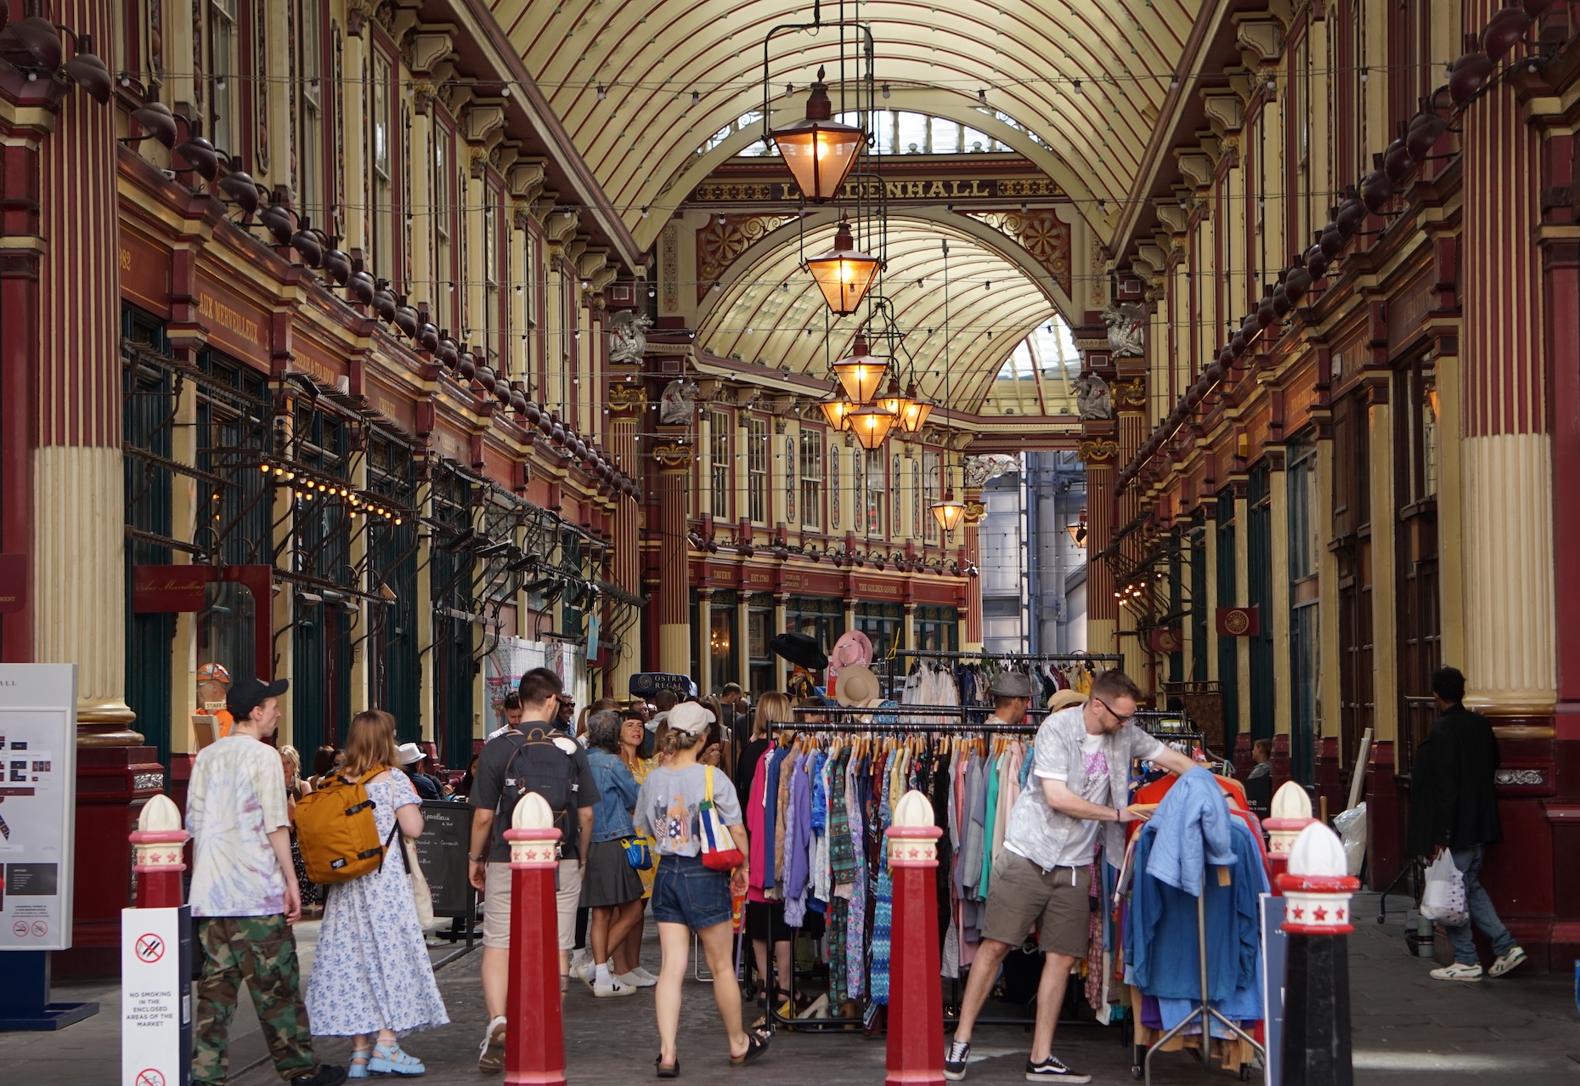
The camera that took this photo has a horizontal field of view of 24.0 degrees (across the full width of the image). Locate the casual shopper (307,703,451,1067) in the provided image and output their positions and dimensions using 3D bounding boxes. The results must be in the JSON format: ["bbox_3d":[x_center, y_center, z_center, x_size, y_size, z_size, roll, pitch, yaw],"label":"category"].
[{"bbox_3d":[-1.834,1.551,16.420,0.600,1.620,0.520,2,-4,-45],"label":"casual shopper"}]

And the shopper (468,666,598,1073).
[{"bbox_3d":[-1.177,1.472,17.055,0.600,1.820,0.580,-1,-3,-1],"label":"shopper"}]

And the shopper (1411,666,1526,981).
[{"bbox_3d":[3.904,1.627,21.400,0.660,1.800,0.520,-2,-3,25],"label":"shopper"}]

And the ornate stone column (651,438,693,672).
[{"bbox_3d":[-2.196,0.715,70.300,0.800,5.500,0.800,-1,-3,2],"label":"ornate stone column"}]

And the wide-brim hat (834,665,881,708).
[{"bbox_3d":[0.509,1.095,28.000,0.340,0.340,0.130,-1,1,1],"label":"wide-brim hat"}]

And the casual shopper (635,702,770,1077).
[{"bbox_3d":[-0.397,1.531,16.650,0.500,1.650,0.580,-2,-3,25],"label":"casual shopper"}]

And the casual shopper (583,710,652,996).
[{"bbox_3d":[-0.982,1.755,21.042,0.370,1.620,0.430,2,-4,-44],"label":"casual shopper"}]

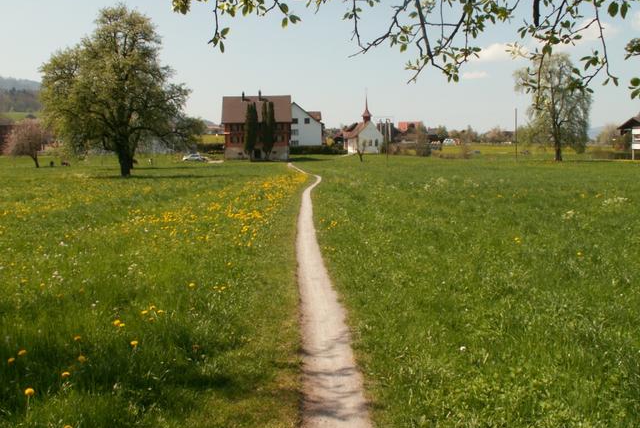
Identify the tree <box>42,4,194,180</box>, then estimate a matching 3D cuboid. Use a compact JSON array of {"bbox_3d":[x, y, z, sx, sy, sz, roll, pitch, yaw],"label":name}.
[{"bbox_3d":[-14.463,-8.699,51.000,10.700,12.100,10.500,-2,5,-15],"label":"tree"}]

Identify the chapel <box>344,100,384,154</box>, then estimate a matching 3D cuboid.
[{"bbox_3d":[9.169,-18.549,152.000,5.900,11.800,8.200,-3,5,-20],"label":"chapel"}]

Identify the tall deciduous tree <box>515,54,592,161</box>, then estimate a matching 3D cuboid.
[{"bbox_3d":[30.438,-13.948,94.000,10.200,13.800,10.000,1,5,17],"label":"tall deciduous tree"}]

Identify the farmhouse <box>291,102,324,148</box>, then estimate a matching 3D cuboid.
[{"bbox_3d":[-6.150,-21.335,181.000,13.500,12.500,15.000,-1,5,-2],"label":"farmhouse"}]

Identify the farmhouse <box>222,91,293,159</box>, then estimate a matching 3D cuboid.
[{"bbox_3d":[-12.319,-17.012,141.000,13.200,12.800,12.500,-1,5,-4],"label":"farmhouse"}]

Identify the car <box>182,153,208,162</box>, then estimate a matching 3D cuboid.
[{"bbox_3d":[-24.192,-10.852,139.000,4.400,1.450,1.750,-1,5,-6],"label":"car"}]

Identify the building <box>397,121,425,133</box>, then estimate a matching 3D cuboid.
[{"bbox_3d":[33.258,-29.583,265.000,11.000,9.500,10.000,-1,5,-3],"label":"building"}]

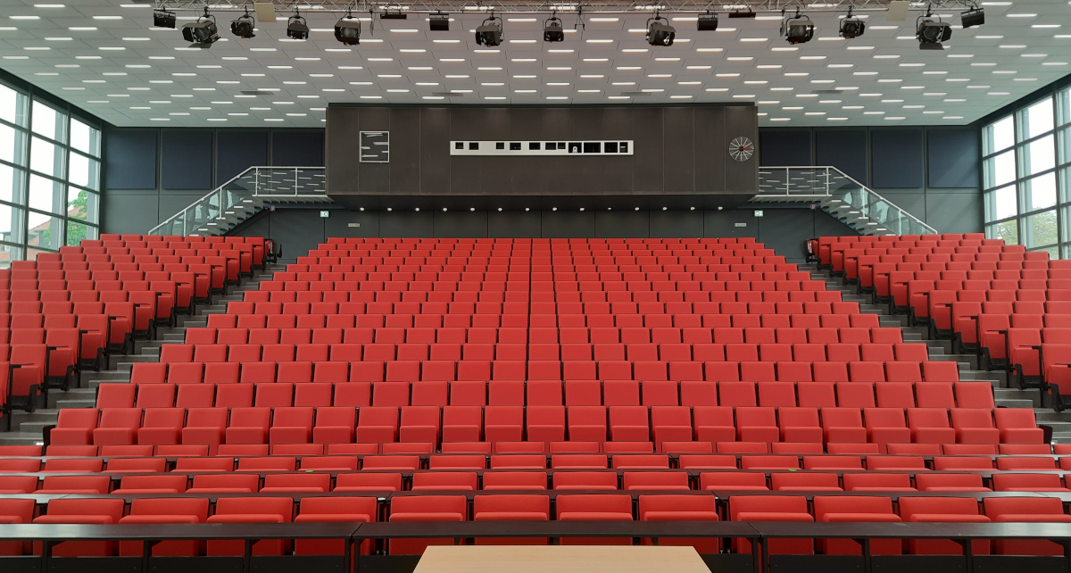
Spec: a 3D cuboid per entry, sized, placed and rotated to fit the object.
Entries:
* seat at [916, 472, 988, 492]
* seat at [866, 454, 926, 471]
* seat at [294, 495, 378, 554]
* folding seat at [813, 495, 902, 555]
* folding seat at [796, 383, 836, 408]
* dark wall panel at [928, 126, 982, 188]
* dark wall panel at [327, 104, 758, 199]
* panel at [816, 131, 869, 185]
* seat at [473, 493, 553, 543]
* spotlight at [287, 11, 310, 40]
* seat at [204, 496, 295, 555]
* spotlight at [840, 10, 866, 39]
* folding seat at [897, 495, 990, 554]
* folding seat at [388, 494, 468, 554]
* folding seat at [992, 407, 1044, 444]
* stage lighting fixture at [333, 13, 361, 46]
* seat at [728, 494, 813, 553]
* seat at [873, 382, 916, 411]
[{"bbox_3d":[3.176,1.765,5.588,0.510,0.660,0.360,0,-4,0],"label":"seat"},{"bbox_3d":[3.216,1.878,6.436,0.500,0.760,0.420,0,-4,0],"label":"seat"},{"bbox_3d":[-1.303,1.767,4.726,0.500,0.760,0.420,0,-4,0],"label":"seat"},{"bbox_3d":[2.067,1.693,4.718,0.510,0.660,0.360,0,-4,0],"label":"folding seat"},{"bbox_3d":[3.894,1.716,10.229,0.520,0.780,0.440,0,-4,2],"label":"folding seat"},{"bbox_3d":[13.838,-4.212,24.602,1.680,1.930,0.100,0,-4,0],"label":"dark wall panel"},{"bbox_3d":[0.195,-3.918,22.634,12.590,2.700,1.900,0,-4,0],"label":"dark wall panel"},{"bbox_3d":[10.133,-4.195,24.616,1.680,1.930,0.100,0,-4,0],"label":"panel"},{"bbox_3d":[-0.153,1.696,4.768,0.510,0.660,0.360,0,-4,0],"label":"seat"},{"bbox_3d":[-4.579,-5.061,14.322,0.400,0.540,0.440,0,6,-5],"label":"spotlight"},{"bbox_3d":[-1.949,1.812,5.051,0.525,0.700,0.330,0,-4,-3],"label":"seat"},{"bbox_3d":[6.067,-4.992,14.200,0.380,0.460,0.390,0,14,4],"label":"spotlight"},{"bbox_3d":[2.795,1.809,5.041,0.525,0.700,0.330,0,-4,3],"label":"folding seat"},{"bbox_3d":[-0.755,1.819,5.141,0.525,0.700,0.330,0,-4,0],"label":"folding seat"},{"bbox_3d":[6.172,1.963,9.434,0.510,0.780,0.420,0,-4,0],"label":"folding seat"},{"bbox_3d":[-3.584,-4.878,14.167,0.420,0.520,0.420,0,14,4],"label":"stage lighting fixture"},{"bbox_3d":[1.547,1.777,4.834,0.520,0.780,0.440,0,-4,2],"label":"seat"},{"bbox_3d":[5.026,1.750,10.262,0.510,0.830,0.420,0,-4,0],"label":"seat"}]

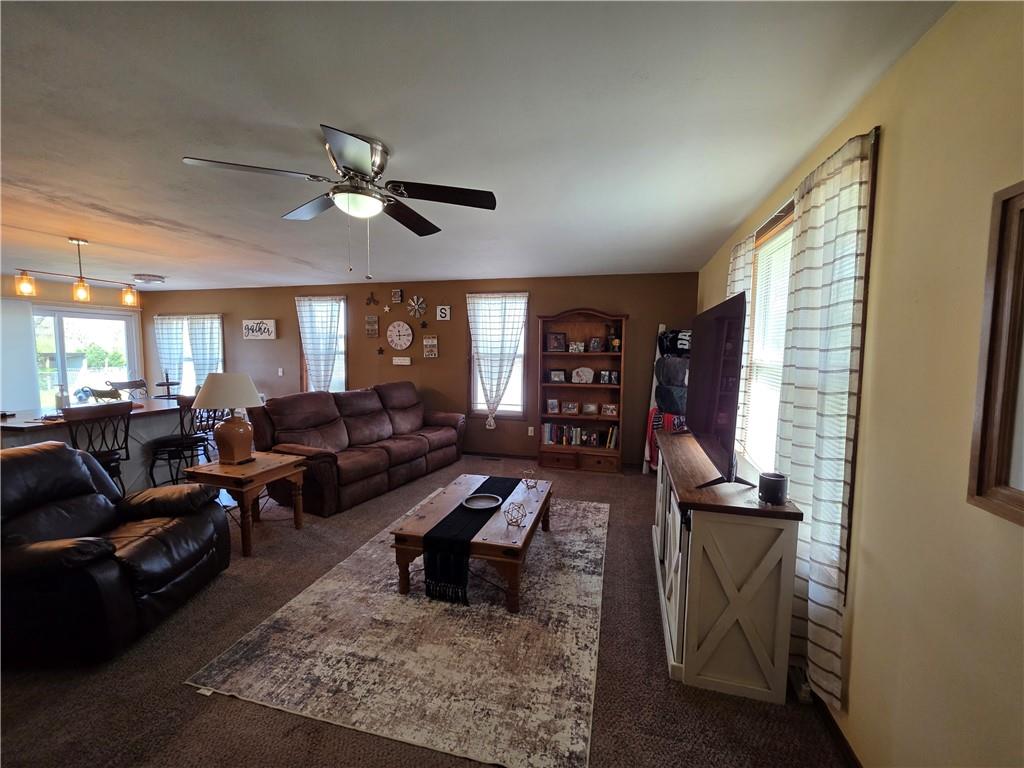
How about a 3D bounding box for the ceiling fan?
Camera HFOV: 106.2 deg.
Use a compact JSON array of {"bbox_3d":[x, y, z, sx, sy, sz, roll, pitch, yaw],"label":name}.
[{"bbox_3d":[-0.749,-0.993,1.926,1.303,0.323,1.303,2,5,15],"label":"ceiling fan"}]

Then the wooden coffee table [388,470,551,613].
[{"bbox_3d":[-0.181,1.000,2.602,0.742,0.405,1.078,1,4,14],"label":"wooden coffee table"}]

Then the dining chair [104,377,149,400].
[{"bbox_3d":[-5.030,0.483,5.229,0.530,1.020,0.460,0,4,-3],"label":"dining chair"}]

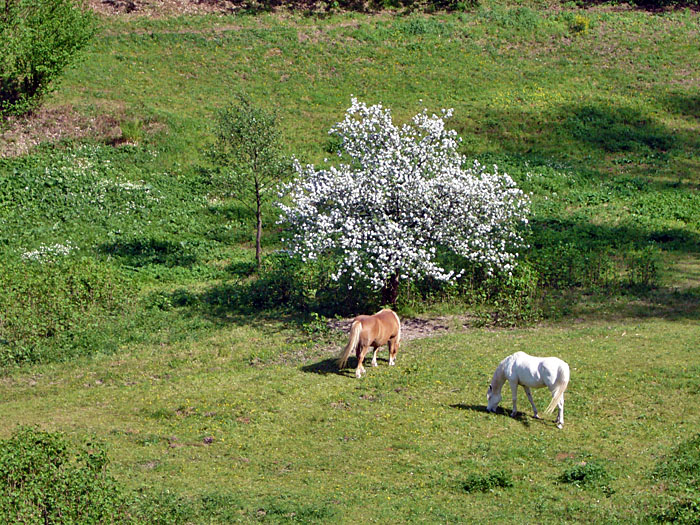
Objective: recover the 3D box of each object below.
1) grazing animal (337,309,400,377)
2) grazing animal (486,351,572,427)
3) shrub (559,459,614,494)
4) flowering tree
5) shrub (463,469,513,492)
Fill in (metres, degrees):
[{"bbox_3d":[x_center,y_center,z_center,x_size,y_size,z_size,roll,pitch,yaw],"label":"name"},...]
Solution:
[{"bbox_3d":[0.483,1.787,48.458,0.600,1.400,2.000,6,13,29],"label":"grazing animal"},{"bbox_3d":[3.785,2.658,43.846,1.950,1.450,0.500,10,15,42],"label":"grazing animal"},{"bbox_3d":[4.532,4.029,39.489,1.040,0.420,0.850,0,11,0],"label":"shrub"},{"bbox_3d":[1.436,-1.545,54.854,6.500,5.500,5.800,0,11,0],"label":"flowering tree"},{"bbox_3d":[2.650,4.100,39.437,1.000,0.300,0.720,0,11,0],"label":"shrub"}]

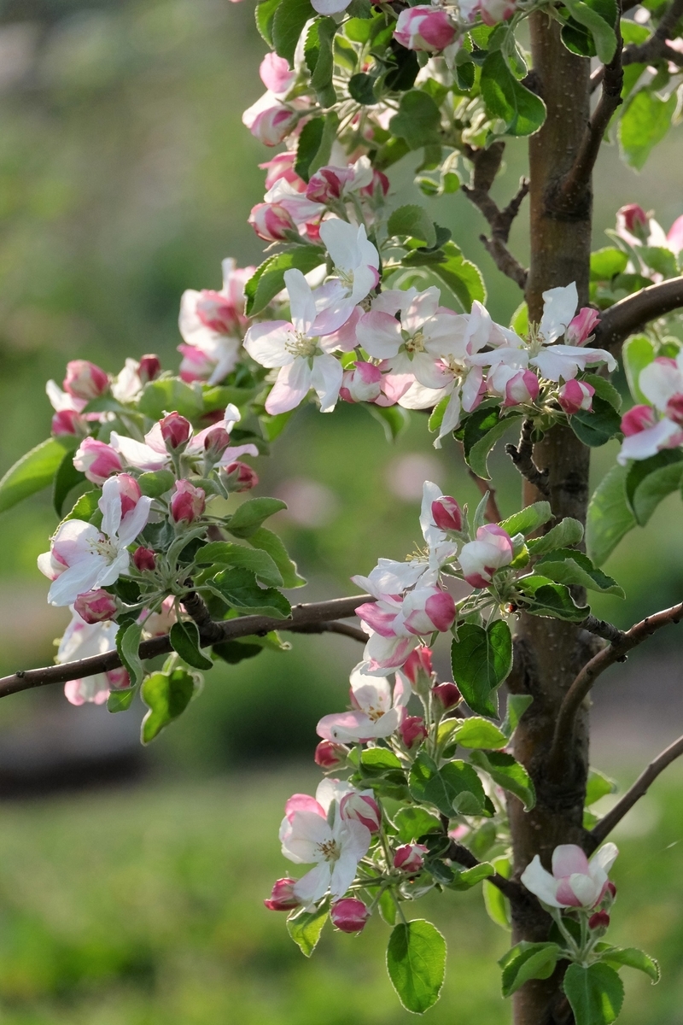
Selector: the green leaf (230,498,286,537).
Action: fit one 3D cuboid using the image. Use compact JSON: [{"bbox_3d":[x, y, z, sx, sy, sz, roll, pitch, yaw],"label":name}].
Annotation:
[{"bbox_3d":[-0.030,0.002,2.200,0.023,0.011,0.012,-21,9,-4],"label":"green leaf"}]

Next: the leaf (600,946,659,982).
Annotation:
[{"bbox_3d":[0.111,0.174,2.370,0.024,0.011,0.017,16,15,5],"label":"leaf"}]

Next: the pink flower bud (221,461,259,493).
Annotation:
[{"bbox_3d":[-0.035,-0.012,2.100,0.013,0.011,0.011,17,0,-12],"label":"pink flower bud"}]

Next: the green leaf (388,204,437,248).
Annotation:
[{"bbox_3d":[0.024,-0.099,2.130,0.021,0.007,0.016,25,36,-20],"label":"green leaf"}]

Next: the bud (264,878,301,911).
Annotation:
[{"bbox_3d":[-0.022,0.149,2.400,0.015,0.013,0.013,-12,0,-12],"label":"bud"}]

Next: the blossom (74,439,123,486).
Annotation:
[{"bbox_3d":[-0.083,-0.018,2.100,0.018,0.013,0.013,26,0,-14],"label":"blossom"}]

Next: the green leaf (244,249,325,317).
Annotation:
[{"bbox_3d":[-0.020,-0.083,2.210,0.034,0.016,0.013,-35,9,-7],"label":"green leaf"}]

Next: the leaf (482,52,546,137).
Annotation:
[{"bbox_3d":[0.065,-0.160,2.350,0.024,0.033,0.012,-11,0,-6],"label":"leaf"}]

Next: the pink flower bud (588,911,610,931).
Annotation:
[{"bbox_3d":[0.101,0.160,2.400,0.009,0.009,0.009,9,6,0],"label":"pink flower bud"}]

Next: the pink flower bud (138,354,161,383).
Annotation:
[{"bbox_3d":[-0.076,-0.057,2.430,0.009,0.011,0.009,5,4,0],"label":"pink flower bud"}]

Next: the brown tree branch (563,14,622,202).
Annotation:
[{"bbox_3d":[0.091,-0.145,2.230,0.014,0.070,0.022,13,15,0],"label":"brown tree branch"}]

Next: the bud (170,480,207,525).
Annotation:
[{"bbox_3d":[-0.060,-0.004,2.390,0.014,0.017,0.014,3,9,0],"label":"bud"}]

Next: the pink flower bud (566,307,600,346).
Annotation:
[{"bbox_3d":[0.092,-0.071,2.340,0.011,0.015,0.011,25,0,0],"label":"pink flower bud"}]

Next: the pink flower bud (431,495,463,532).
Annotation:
[{"bbox_3d":[0.040,0.000,2.340,0.011,0.013,0.011,-15,6,0],"label":"pink flower bud"}]

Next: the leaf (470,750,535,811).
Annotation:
[{"bbox_3d":[0.063,0.105,2.410,0.013,0.030,0.018,-44,-6,30],"label":"leaf"}]

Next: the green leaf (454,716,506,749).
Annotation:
[{"bbox_3d":[0.049,0.078,2.190,0.020,0.012,0.011,0,7,0],"label":"green leaf"}]

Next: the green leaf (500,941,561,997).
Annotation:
[{"bbox_3d":[0.073,0.175,2.360,0.026,0.013,0.016,-40,29,-15],"label":"green leaf"}]

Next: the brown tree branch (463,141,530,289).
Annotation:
[{"bbox_3d":[0.056,-0.109,2.250,0.025,0.053,0.018,0,7,0],"label":"brown tree branch"}]

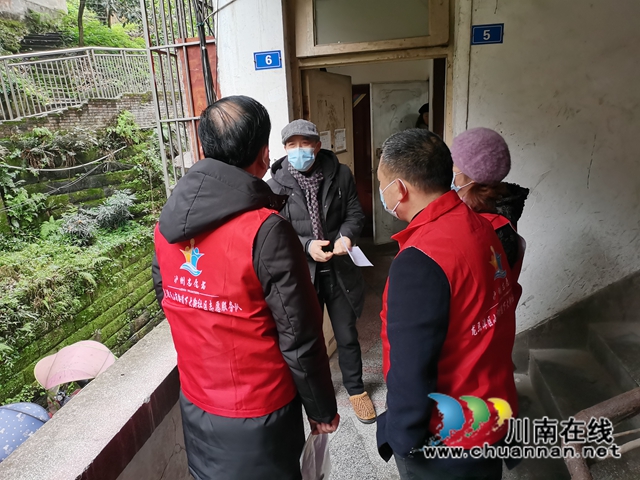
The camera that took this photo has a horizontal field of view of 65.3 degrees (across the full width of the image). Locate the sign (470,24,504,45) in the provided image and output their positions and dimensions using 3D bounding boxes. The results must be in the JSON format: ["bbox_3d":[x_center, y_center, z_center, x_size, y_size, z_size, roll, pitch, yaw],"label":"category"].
[{"bbox_3d":[0.848,-1.038,2.522,0.154,0.093,0.012,1,17,14],"label":"sign"}]

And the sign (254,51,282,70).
[{"bbox_3d":[-0.287,-0.997,2.774,0.154,0.093,0.012,1,17,14],"label":"sign"}]

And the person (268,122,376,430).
[{"bbox_3d":[0.031,0.206,2.600,0.520,1.630,0.420,-5,16,-8],"label":"person"}]

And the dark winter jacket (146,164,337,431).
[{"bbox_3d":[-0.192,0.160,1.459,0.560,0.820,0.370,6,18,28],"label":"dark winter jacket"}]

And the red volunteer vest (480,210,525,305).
[{"bbox_3d":[0.610,0.177,1.924,0.300,0.620,0.450,5,18,27],"label":"red volunteer vest"}]

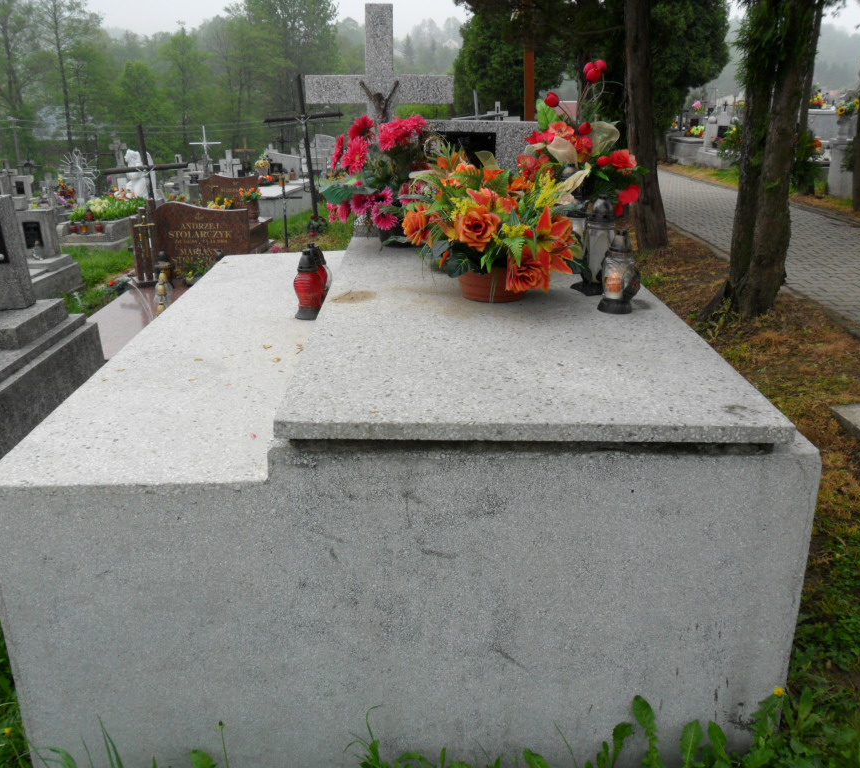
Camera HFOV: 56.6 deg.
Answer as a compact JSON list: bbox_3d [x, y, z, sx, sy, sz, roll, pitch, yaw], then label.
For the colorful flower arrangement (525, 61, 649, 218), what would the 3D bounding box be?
[{"bbox_3d":[0.569,-0.876,3.027,0.440,0.676,0.370,0,20,0],"label":"colorful flower arrangement"}]

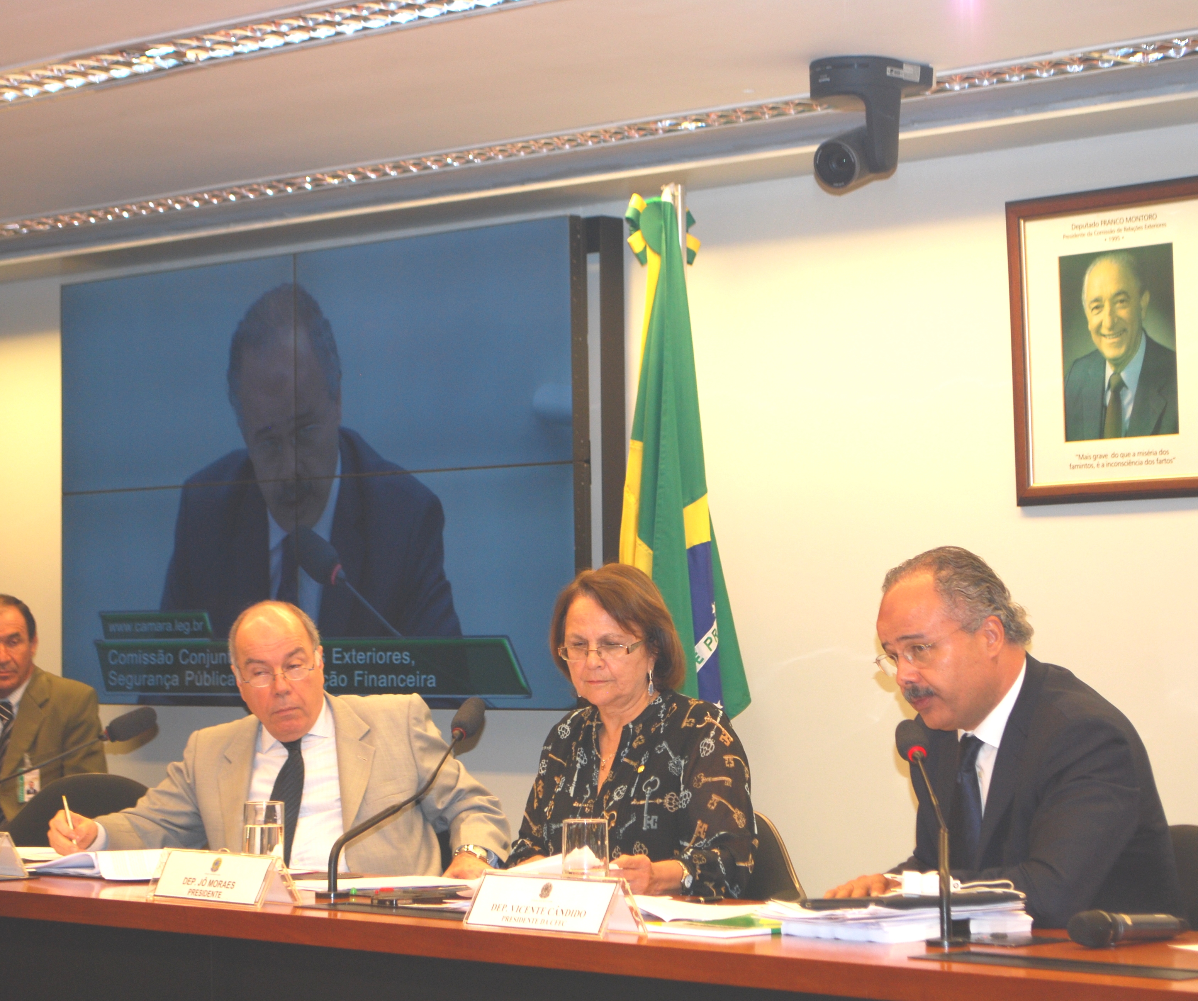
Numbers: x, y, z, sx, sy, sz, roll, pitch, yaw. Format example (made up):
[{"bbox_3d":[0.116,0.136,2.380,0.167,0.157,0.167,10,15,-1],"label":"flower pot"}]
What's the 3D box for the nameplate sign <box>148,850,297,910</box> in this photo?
[{"bbox_3d":[-0.579,0.584,5.262,0.250,0.077,0.090,-3,-3,43],"label":"nameplate sign"}]

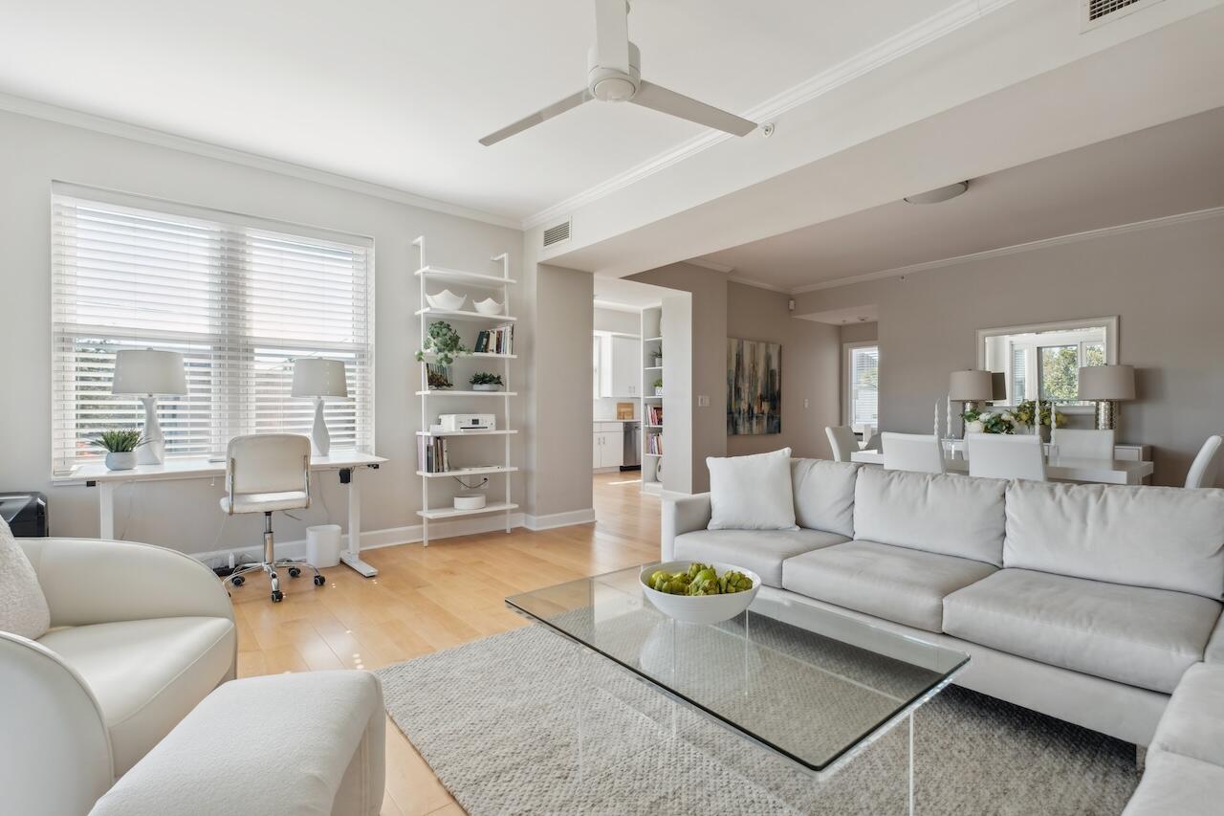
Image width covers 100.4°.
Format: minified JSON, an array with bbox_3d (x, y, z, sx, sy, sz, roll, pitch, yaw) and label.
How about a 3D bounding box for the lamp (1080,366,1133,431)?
[{"bbox_3d":[4.500,-0.015,4.635,0.370,0.730,0.370,0,0,-39],"label":"lamp"}]

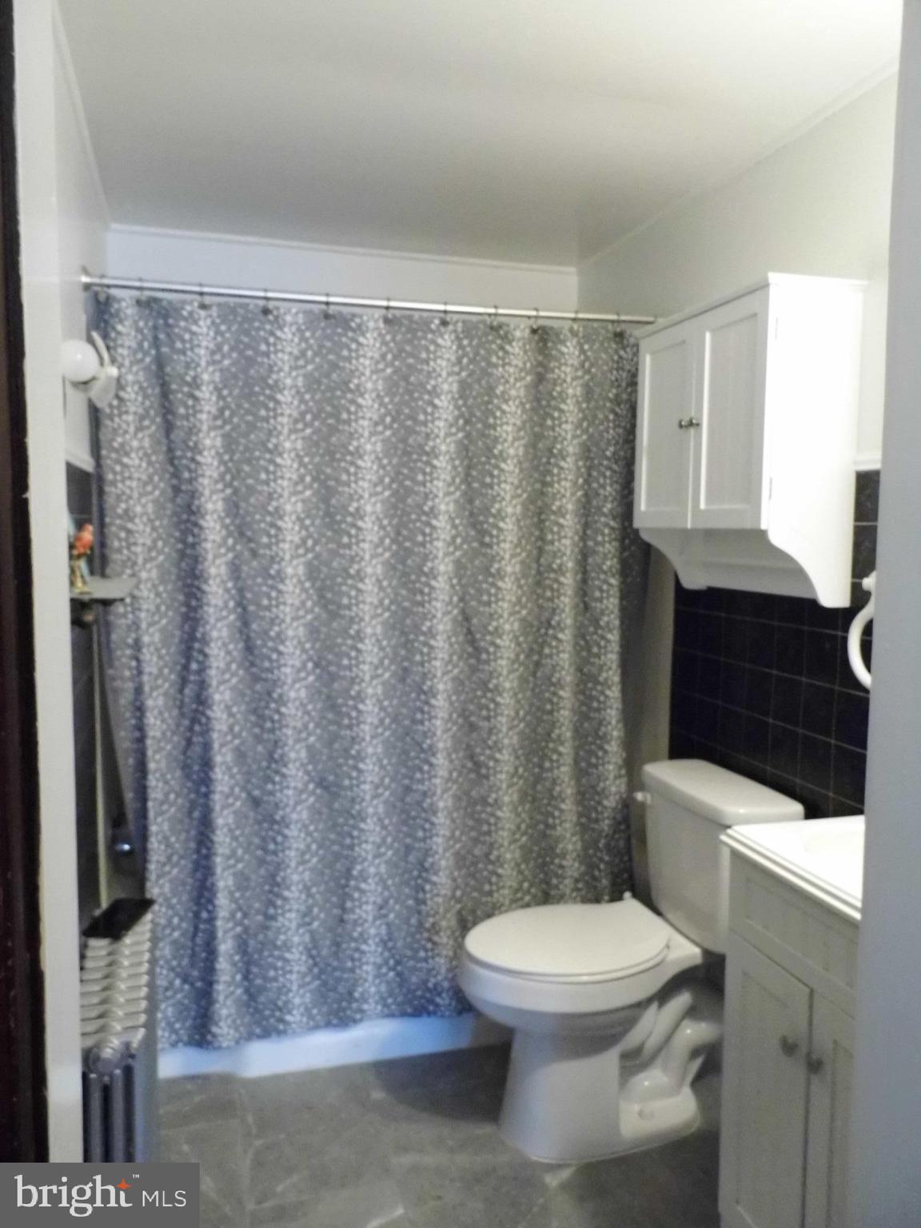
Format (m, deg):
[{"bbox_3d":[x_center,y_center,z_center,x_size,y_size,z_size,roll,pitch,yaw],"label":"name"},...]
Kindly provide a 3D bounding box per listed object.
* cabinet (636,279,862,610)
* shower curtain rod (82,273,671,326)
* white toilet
[{"bbox_3d":[0.618,-0.362,2.038,0.217,0.651,0.569,-2,6,-17],"label":"cabinet"},{"bbox_3d":[-0.162,-0.818,2.319,1.510,0.030,0.030,-2,6,-17],"label":"shower curtain rod"},{"bbox_3d":[0.350,0.795,2.082,0.742,0.765,0.408,-2,6,-17],"label":"white toilet"}]

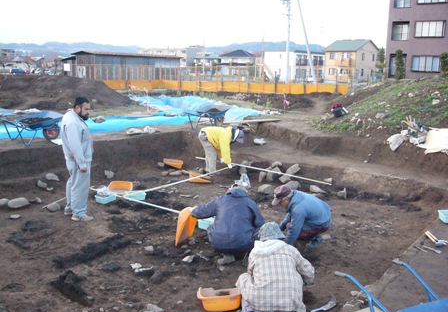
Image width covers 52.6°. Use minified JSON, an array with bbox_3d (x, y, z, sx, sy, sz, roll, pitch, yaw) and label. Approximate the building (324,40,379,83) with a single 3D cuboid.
[{"bbox_3d":[24.684,-18.056,86.594,6.700,7.700,8.600,11,14,43],"label":"building"}]

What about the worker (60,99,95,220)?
[{"bbox_3d":[-2.035,0.050,6.285,0.440,1.720,0.540,2,10,3],"label":"worker"}]

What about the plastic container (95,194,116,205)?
[{"bbox_3d":[-1.884,0.673,7.247,0.250,0.085,0.320,8,15,31],"label":"plastic container"}]

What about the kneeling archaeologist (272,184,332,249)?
[{"bbox_3d":[0.989,0.704,5.672,0.740,0.760,0.520,-3,11,-22],"label":"kneeling archaeologist"}]

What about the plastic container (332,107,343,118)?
[{"bbox_3d":[3.664,-1.395,14.600,0.280,0.300,0.260,-9,11,13],"label":"plastic container"}]

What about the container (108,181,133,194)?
[{"bbox_3d":[-1.797,0.562,7.881,0.420,0.145,0.380,0,11,-7],"label":"container"}]

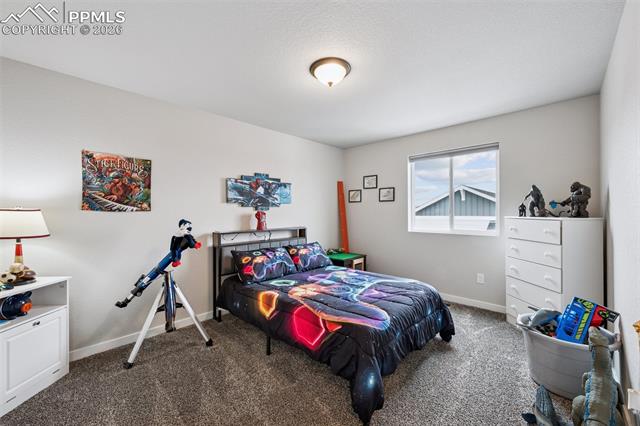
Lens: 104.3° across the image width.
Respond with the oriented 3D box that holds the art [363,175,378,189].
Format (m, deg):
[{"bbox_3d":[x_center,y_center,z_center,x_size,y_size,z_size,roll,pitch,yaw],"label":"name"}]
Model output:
[{"bbox_3d":[0.882,-0.535,4.354,0.286,0.240,0.020,0,1,45],"label":"art"}]

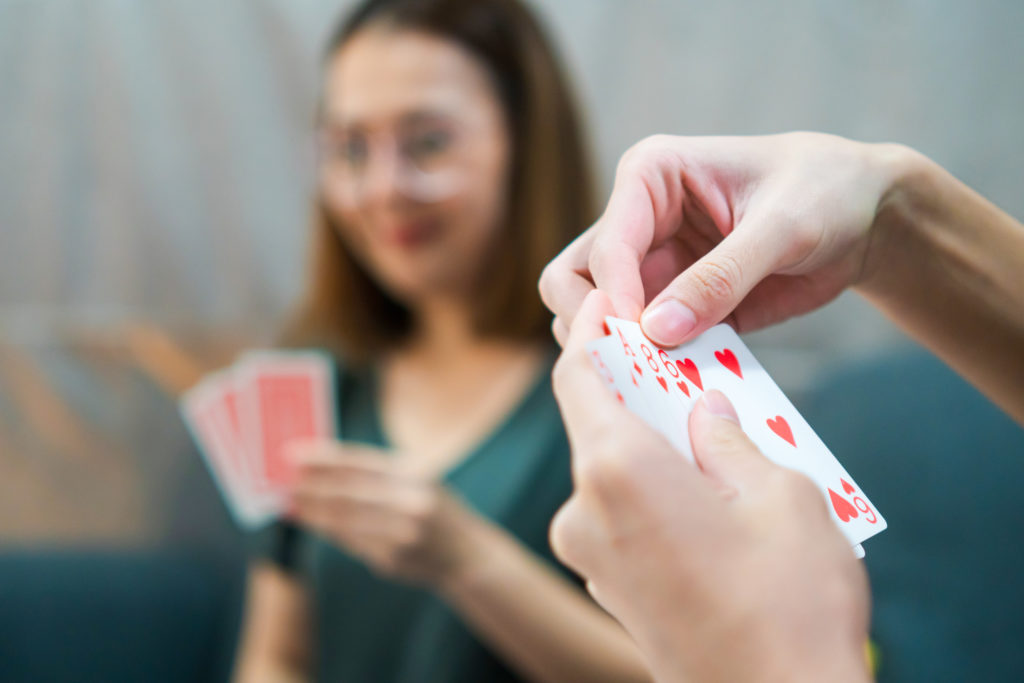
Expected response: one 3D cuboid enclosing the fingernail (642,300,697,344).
[{"bbox_3d":[0.050,-0.006,0.468,0.015,0.014,0.004,-44,-4,-17],"label":"fingernail"}]

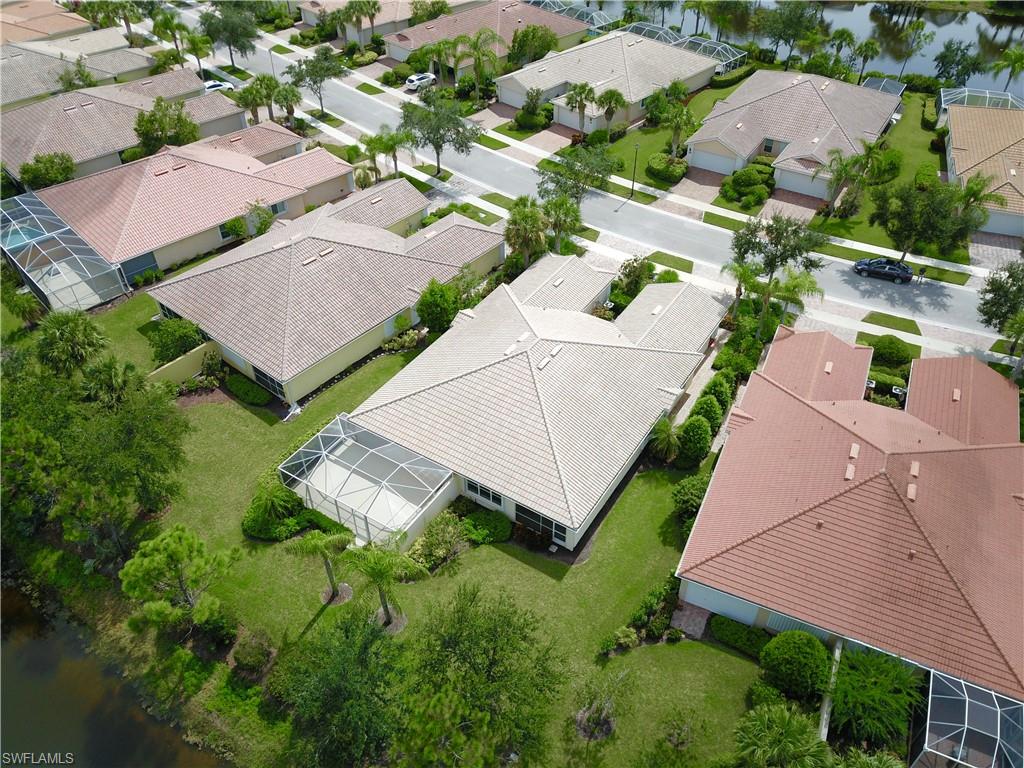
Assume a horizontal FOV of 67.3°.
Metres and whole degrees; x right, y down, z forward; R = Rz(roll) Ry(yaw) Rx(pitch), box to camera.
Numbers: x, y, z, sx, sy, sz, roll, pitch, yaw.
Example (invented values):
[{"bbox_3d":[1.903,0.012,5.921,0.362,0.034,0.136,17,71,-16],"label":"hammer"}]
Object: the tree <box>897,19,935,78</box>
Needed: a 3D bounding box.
[{"bbox_3d":[53.368,-44.325,102.727,4.376,8.296,4.376,-2,41,0],"label":"tree"}]

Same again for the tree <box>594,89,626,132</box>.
[{"bbox_3d":[10.920,-29.711,85.676,3.500,5.840,3.500,5,41,5],"label":"tree"}]

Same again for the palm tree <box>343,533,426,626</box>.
[{"bbox_3d":[-6.608,10.868,40.772,4.345,6.306,4.345,0,41,0],"label":"palm tree"}]

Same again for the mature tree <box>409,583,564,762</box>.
[{"bbox_3d":[-1.108,13.844,34.683,6.815,9.857,6.815,0,41,0],"label":"mature tree"}]

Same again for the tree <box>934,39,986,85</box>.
[{"bbox_3d":[57.943,-41.392,99.846,5.951,6.055,5.951,0,41,0],"label":"tree"}]

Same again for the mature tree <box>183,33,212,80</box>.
[{"bbox_3d":[-41.726,-43.816,103.227,3.613,5.956,3.613,0,41,0],"label":"mature tree"}]

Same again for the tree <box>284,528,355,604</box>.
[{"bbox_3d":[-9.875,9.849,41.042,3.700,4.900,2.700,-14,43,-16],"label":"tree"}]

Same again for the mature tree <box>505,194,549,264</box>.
[{"bbox_3d":[1.295,-12.674,65.299,3.700,6.950,3.700,1,41,1],"label":"mature tree"}]

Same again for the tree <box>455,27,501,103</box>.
[{"bbox_3d":[-4.256,-40.328,97.889,5.749,8.926,5.749,-2,41,0],"label":"tree"}]

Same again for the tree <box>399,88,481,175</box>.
[{"bbox_3d":[-7.632,-26.408,82.250,8.654,8.713,8.654,-2,41,0],"label":"tree"}]

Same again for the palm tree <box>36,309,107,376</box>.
[{"bbox_3d":[-32.586,-2.659,57.820,4.603,6.137,4.603,-2,41,0],"label":"palm tree"}]

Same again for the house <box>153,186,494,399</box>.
[{"bbox_3d":[-14.325,-10.326,62.998,16.950,6.200,24.620,29,48,28],"label":"house"}]

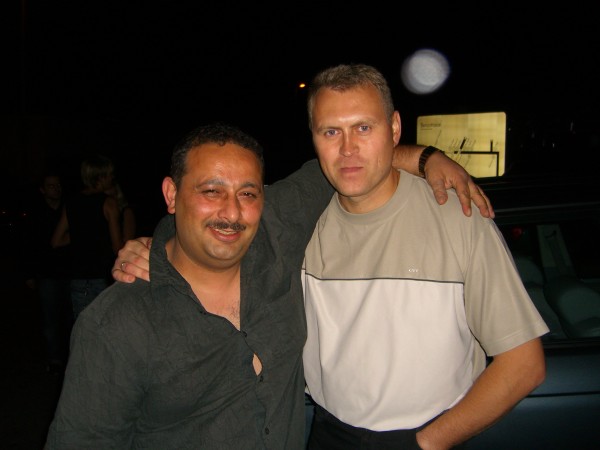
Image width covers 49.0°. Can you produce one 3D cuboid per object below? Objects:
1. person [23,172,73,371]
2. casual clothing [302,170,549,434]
[{"bbox_3d":[-2.200,0.430,5.800,0.500,1.750,0.360,-1,3,-25],"label":"person"},{"bbox_3d":[0.235,0.130,1.340,0.530,0.510,0.300,1,2,17],"label":"casual clothing"}]

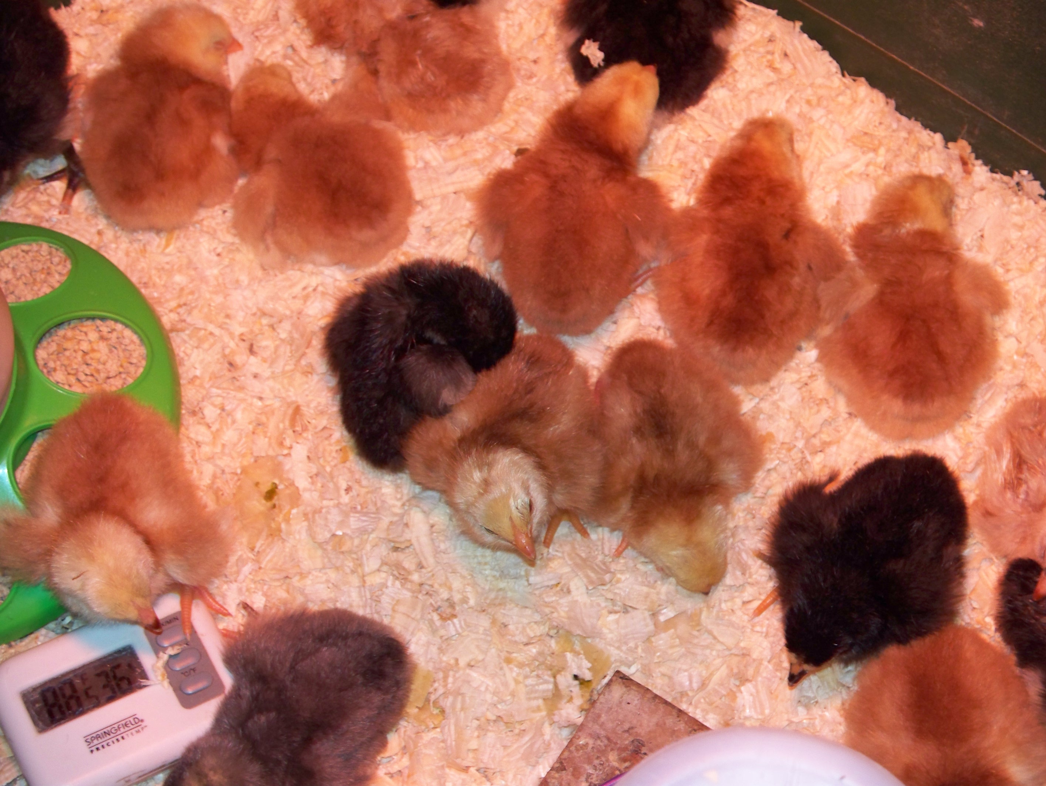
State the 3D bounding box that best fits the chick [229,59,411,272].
[{"bbox_3d":[-0.070,-0.079,0.842,0.059,0.058,0.076,-25,64,-11],"label":"chick"}]

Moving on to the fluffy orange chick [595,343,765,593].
[{"bbox_3d":[0.050,0.023,0.784,0.055,0.055,0.085,-8,62,-2],"label":"fluffy orange chick"}]

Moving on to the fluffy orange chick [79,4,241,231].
[{"bbox_3d":[-0.127,-0.097,0.847,0.057,0.070,0.080,0,62,2],"label":"fluffy orange chick"}]

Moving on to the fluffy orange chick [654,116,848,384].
[{"bbox_3d":[0.077,-0.049,0.822,0.064,0.057,0.096,9,62,7],"label":"fluffy orange chick"}]

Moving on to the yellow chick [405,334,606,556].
[{"bbox_3d":[-0.006,0.017,0.786,0.062,0.062,0.075,13,63,9],"label":"yellow chick"}]

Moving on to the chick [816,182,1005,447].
[{"bbox_3d":[0.130,-0.029,0.809,0.063,0.057,0.093,6,62,5],"label":"chick"}]

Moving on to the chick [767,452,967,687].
[{"bbox_3d":[0.108,0.055,0.763,0.058,0.058,0.076,26,66,15],"label":"chick"}]

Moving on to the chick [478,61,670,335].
[{"bbox_3d":[0.018,-0.067,0.832,0.064,0.060,0.100,7,62,6],"label":"chick"}]

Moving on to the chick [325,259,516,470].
[{"bbox_3d":[-0.034,-0.010,0.805,0.063,0.056,0.074,3,62,3],"label":"chick"}]

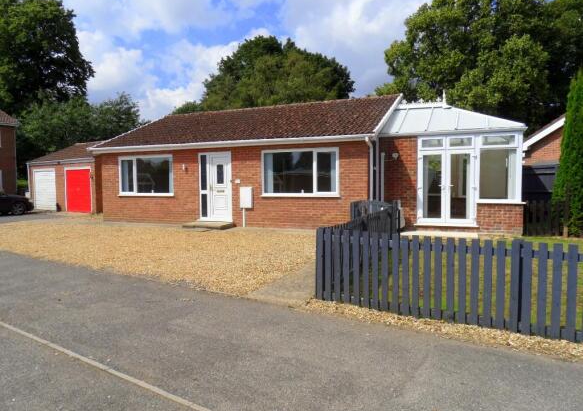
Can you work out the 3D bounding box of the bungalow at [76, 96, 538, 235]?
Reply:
[{"bbox_3d":[0.743,-1.645,14.823,13.200,4.200,7.980,1,4,23],"label":"bungalow"}]

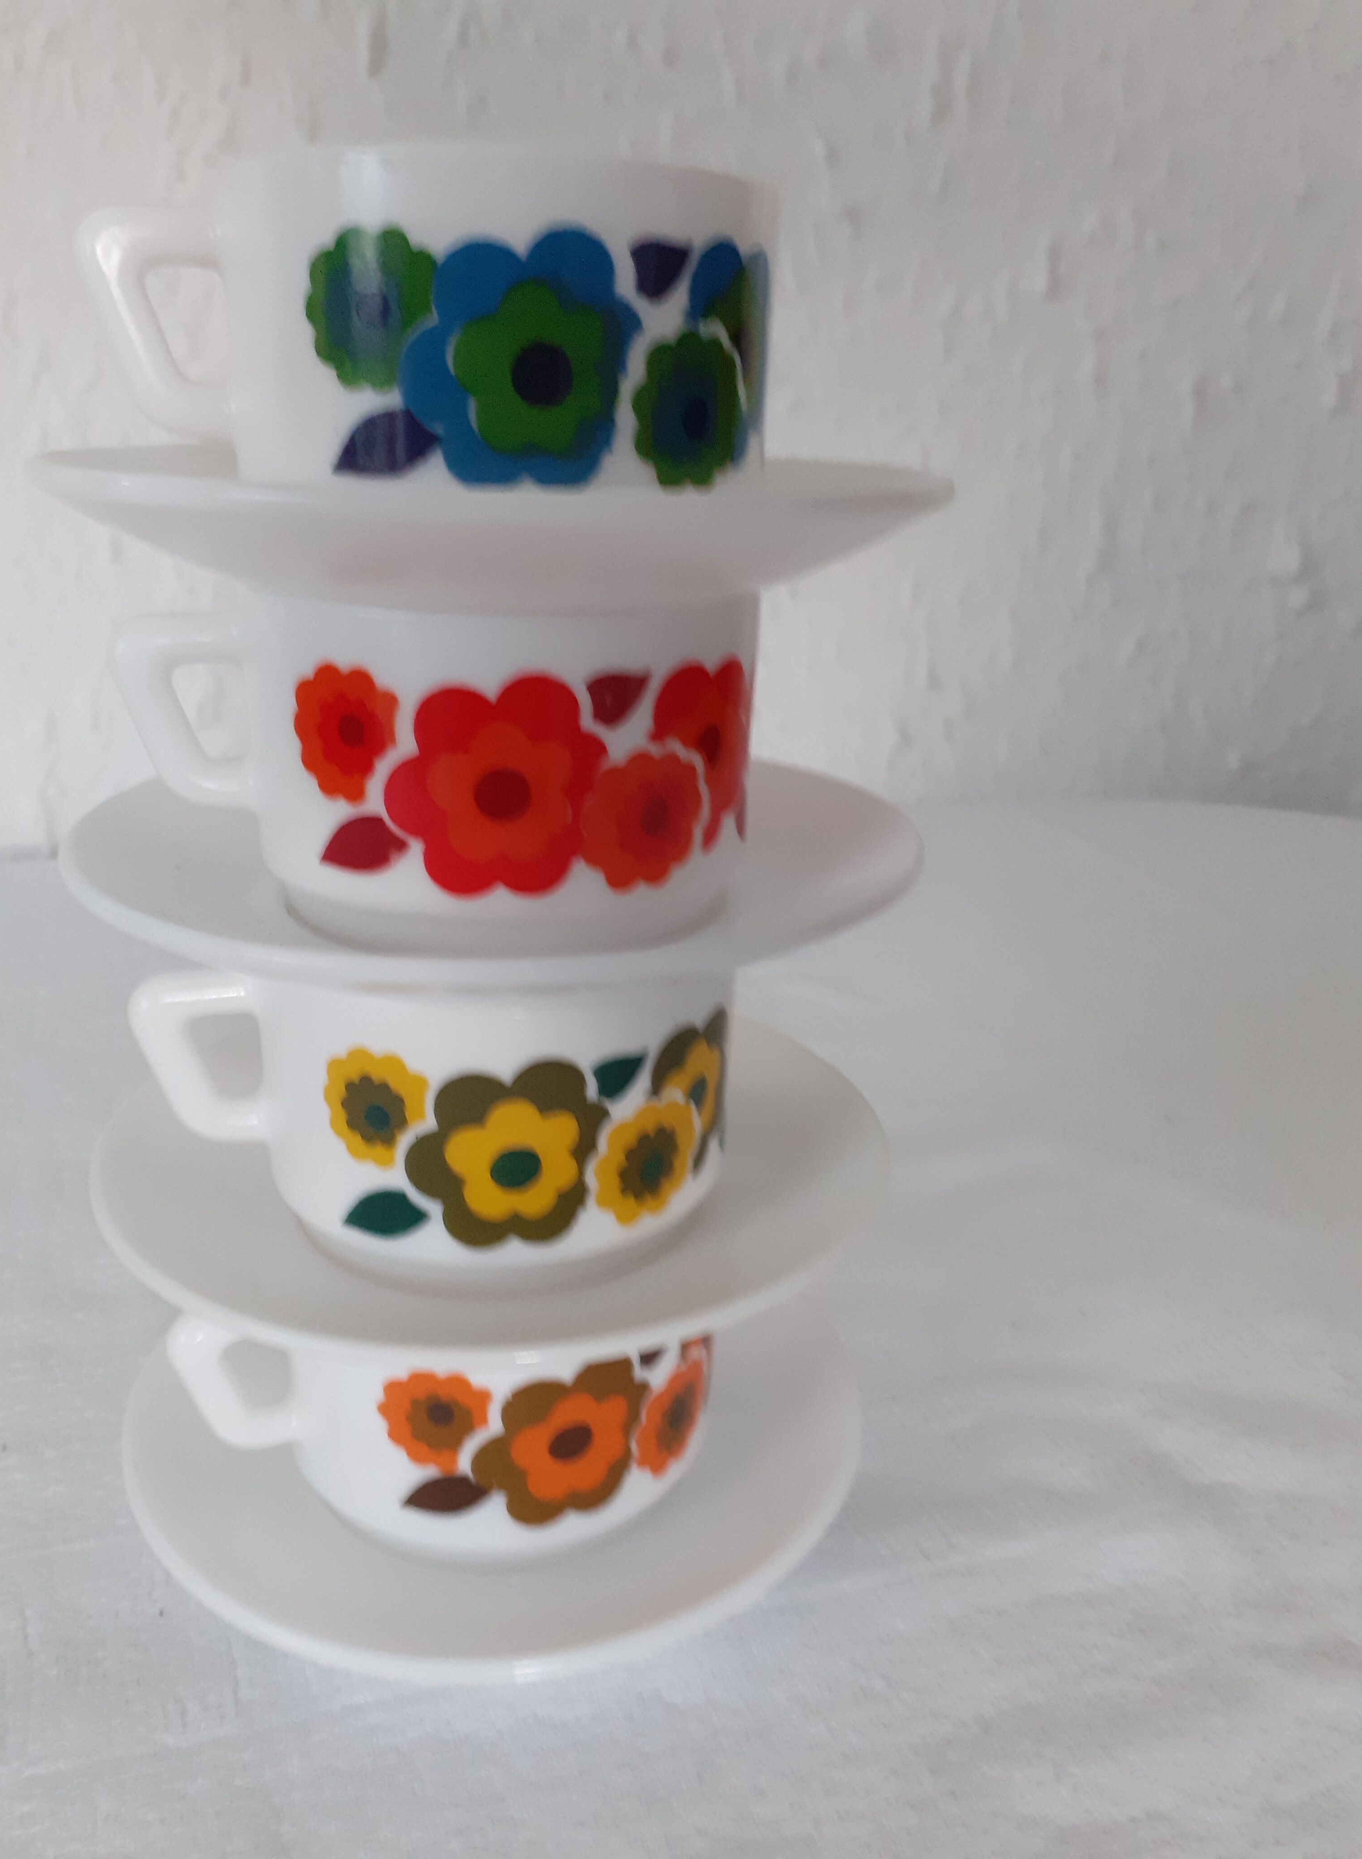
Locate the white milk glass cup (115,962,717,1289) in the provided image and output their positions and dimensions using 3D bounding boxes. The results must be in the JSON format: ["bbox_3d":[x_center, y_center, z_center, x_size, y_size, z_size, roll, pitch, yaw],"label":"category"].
[{"bbox_3d":[-0.043,0.023,0.259,0.102,0.053,0.081,-5,22,-18],"label":"white milk glass cup"}]

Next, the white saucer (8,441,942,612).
[{"bbox_3d":[-0.029,-0.064,0.229,0.140,0.020,0.140,2,21,-1],"label":"white saucer"}]

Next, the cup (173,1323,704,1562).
[{"bbox_3d":[-0.043,0.078,0.274,0.102,0.053,0.081,-9,23,-26],"label":"cup"}]

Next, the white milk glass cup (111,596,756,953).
[{"bbox_3d":[-0.040,-0.030,0.242,0.102,0.053,0.081,-1,21,-8],"label":"white milk glass cup"}]

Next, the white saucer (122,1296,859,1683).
[{"bbox_3d":[-0.034,0.097,0.286,0.140,0.020,0.140,2,21,-1],"label":"white saucer"}]

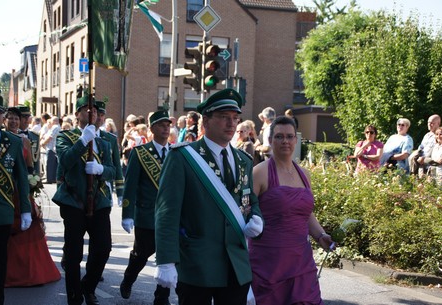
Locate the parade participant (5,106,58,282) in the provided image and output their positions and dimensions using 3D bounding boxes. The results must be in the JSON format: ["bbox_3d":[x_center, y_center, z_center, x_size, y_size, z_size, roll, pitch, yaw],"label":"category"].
[{"bbox_3d":[-2.031,0.437,7.600,0.780,1.720,0.700,2,1,-15],"label":"parade participant"}]

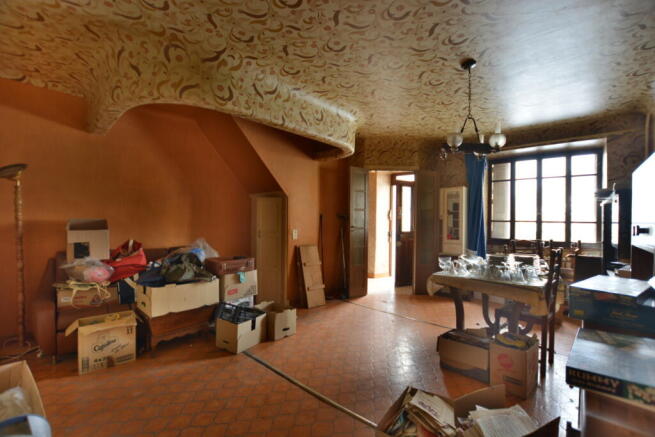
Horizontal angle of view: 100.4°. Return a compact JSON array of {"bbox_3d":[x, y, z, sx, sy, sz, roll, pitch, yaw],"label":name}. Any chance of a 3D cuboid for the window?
[{"bbox_3d":[3.090,-0.280,3.960,1.290,1.250,0.100,0,0,31],"label":"window"}]

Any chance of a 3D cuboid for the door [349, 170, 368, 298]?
[{"bbox_3d":[0.500,0.220,4.385,0.380,2.060,0.045,1,0,-35],"label":"door"}]

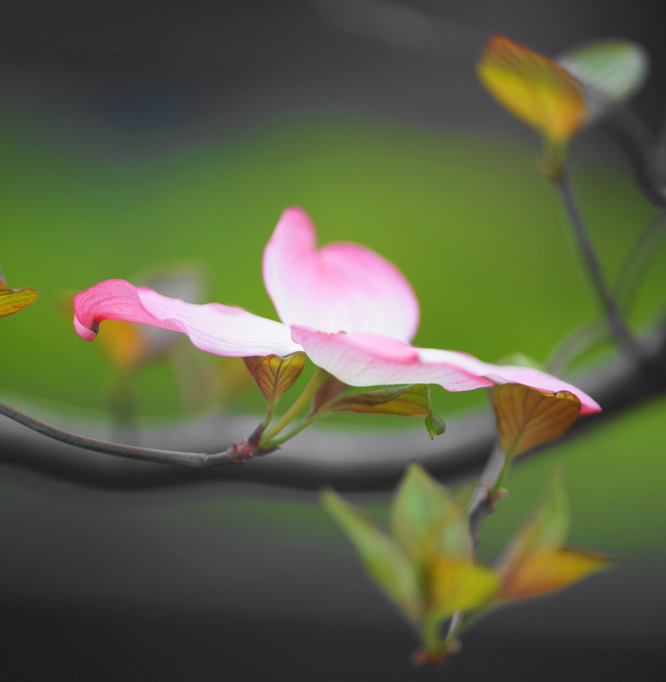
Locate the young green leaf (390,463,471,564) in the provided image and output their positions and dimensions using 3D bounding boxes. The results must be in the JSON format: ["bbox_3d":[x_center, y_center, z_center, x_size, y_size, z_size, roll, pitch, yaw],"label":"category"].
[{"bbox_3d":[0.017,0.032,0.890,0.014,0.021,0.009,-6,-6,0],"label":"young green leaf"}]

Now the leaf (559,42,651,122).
[{"bbox_3d":[0.051,-0.049,0.975,0.021,0.014,0.008,-45,0,-6],"label":"leaf"}]

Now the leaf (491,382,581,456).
[{"bbox_3d":[0.037,0.014,0.925,0.017,0.016,0.010,24,6,0],"label":"leaf"}]

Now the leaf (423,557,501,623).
[{"bbox_3d":[0.022,0.043,0.875,0.012,0.011,0.010,34,18,6],"label":"leaf"}]

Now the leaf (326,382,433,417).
[{"bbox_3d":[0.009,0.011,0.925,0.021,0.007,0.011,0,6,0],"label":"leaf"}]

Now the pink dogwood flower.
[{"bbox_3d":[0.002,-0.008,0.935,0.096,0.031,0.068,9,3,0],"label":"pink dogwood flower"}]

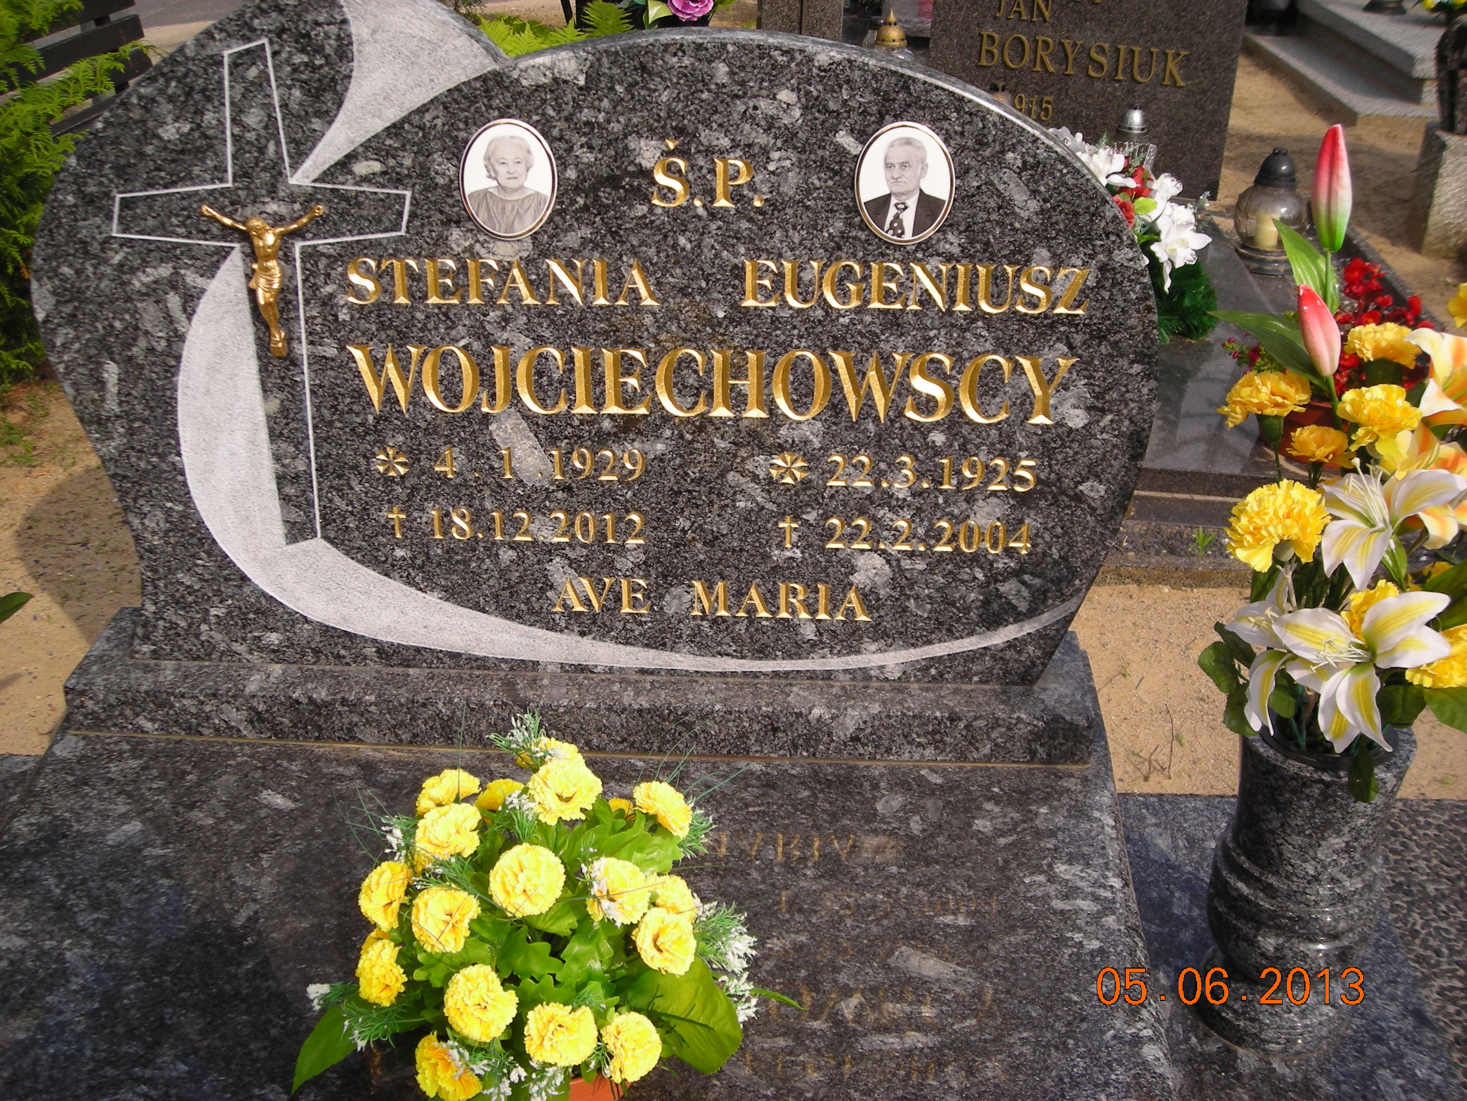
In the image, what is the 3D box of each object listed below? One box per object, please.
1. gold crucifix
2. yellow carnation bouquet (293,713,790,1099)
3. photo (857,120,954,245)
[{"bbox_3d":[-0.391,-0.222,1.349,0.103,0.126,0.026,1,25,3],"label":"gold crucifix"},{"bbox_3d":[-0.116,0.262,1.023,0.290,0.285,0.260,1,26,3],"label":"yellow carnation bouquet"},{"bbox_3d":[0.138,-0.292,1.290,0.080,0.100,0.011,1,25,3],"label":"photo"}]

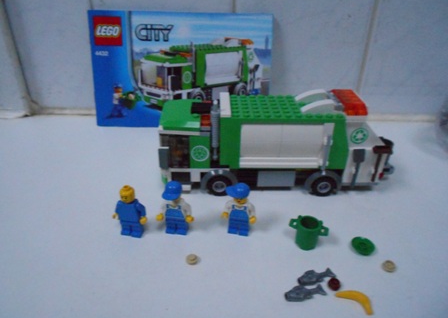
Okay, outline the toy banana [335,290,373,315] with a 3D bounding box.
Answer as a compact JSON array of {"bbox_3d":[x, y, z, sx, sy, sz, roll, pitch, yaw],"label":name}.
[{"bbox_3d":[0.079,0.084,0.203,0.020,0.004,0.011,22,37,32],"label":"toy banana"}]

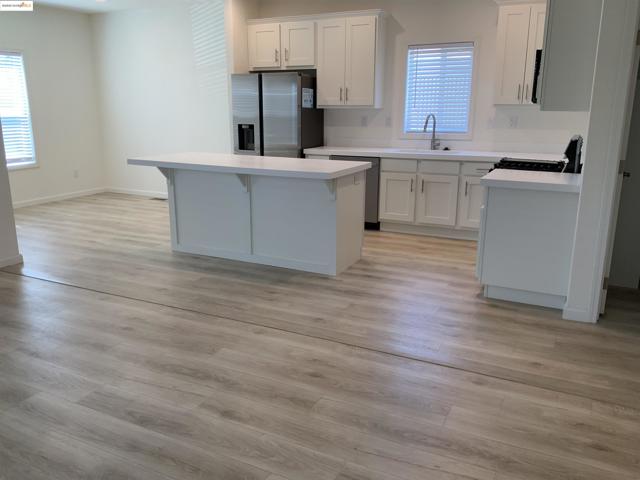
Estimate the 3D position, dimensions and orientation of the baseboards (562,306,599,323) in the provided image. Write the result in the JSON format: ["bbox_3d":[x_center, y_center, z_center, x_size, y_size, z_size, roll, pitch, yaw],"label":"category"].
[{"bbox_3d":[1.784,0.514,3.663,0.210,0.090,0.030,7,16,26],"label":"baseboards"}]

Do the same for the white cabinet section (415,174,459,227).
[{"bbox_3d":[1.389,-0.485,6.072,0.452,0.549,0.500,7,16,25],"label":"white cabinet section"}]

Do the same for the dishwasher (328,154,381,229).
[{"bbox_3d":[0.526,-0.611,6.496,0.615,0.865,0.600,7,16,26],"label":"dishwasher"}]

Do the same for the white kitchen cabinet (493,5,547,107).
[{"bbox_3d":[2.161,-1.908,5.512,0.590,1.030,0.334,7,16,26],"label":"white kitchen cabinet"}]

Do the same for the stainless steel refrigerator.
[{"bbox_3d":[-0.498,-1.169,6.825,0.915,1.780,0.690,7,16,26],"label":"stainless steel refrigerator"}]

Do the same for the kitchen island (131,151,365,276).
[{"bbox_3d":[-0.677,-0.293,5.140,2.135,0.915,0.873,7,16,26],"label":"kitchen island"}]

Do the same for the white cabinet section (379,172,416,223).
[{"bbox_3d":[0.985,-0.535,6.263,0.431,0.549,0.500,7,16,25],"label":"white cabinet section"}]

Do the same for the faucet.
[{"bbox_3d":[1.269,-1.217,6.096,0.125,0.410,0.245,7,16,26],"label":"faucet"}]

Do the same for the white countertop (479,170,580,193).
[{"bbox_3d":[1.627,-0.464,4.069,0.660,0.047,0.690,7,16,26],"label":"white countertop"}]

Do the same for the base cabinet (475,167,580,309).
[{"bbox_3d":[1.633,-0.038,4.185,0.650,0.900,0.670,7,16,26],"label":"base cabinet"}]

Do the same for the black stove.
[{"bbox_3d":[1.916,-0.248,4.811,0.720,1.000,0.760,7,16,26],"label":"black stove"}]

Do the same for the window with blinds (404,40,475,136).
[{"bbox_3d":[1.373,-1.734,6.202,0.750,1.000,0.100,7,16,26],"label":"window with blinds"}]

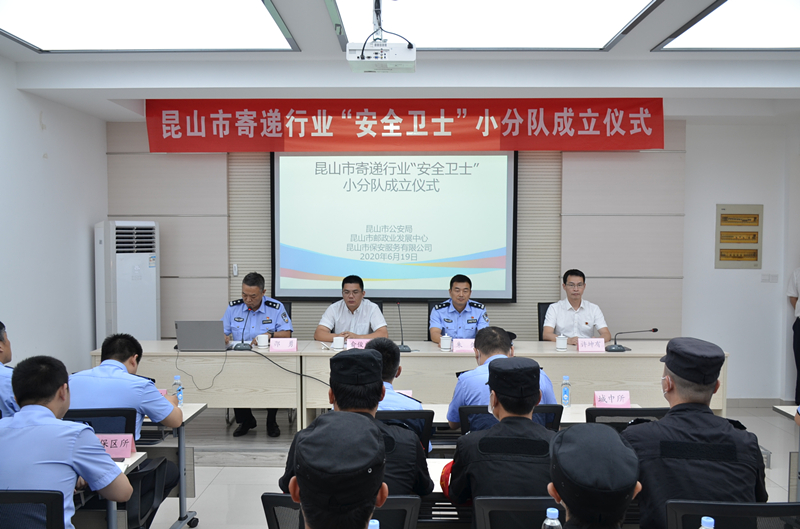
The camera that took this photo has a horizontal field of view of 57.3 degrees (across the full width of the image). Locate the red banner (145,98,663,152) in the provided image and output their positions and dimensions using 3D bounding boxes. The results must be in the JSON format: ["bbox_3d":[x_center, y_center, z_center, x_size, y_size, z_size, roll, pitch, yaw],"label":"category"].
[{"bbox_3d":[0.035,-1.302,6.701,4.745,0.540,0.030,0,2,1],"label":"red banner"}]

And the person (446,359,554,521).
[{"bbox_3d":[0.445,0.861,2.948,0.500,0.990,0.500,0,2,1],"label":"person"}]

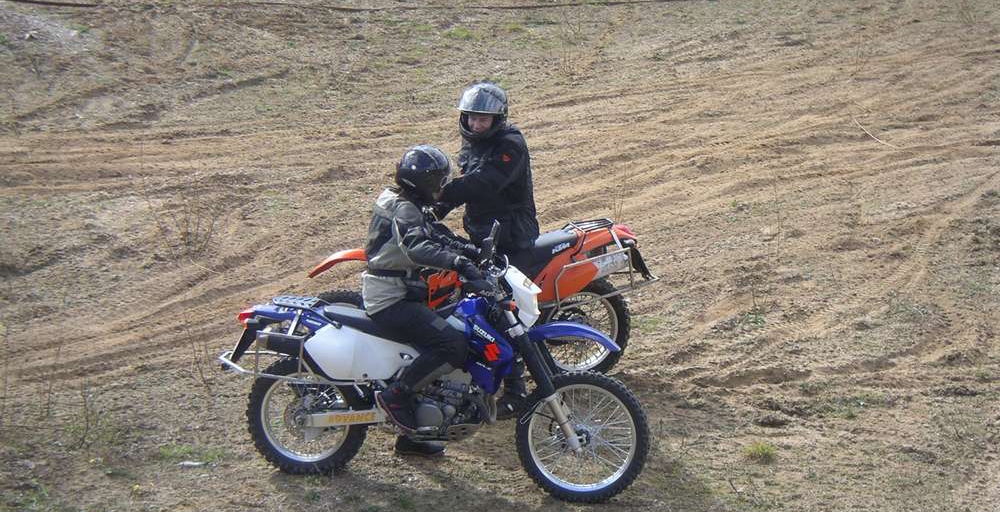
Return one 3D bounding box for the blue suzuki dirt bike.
[{"bbox_3d":[-0.345,0.576,15.471,2.300,1.300,0.840,5,14,15],"label":"blue suzuki dirt bike"}]

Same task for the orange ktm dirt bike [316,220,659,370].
[{"bbox_3d":[-0.174,0.221,17.289,2.265,1.220,0.840,-4,18,-16],"label":"orange ktm dirt bike"}]

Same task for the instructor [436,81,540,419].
[{"bbox_3d":[-0.058,-0.081,17.148,0.660,1.817,0.780,-7,17,-26],"label":"instructor"}]

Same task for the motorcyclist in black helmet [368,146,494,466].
[{"bbox_3d":[-0.332,0.327,15.431,0.680,1.780,0.740,5,16,15],"label":"motorcyclist in black helmet"}]

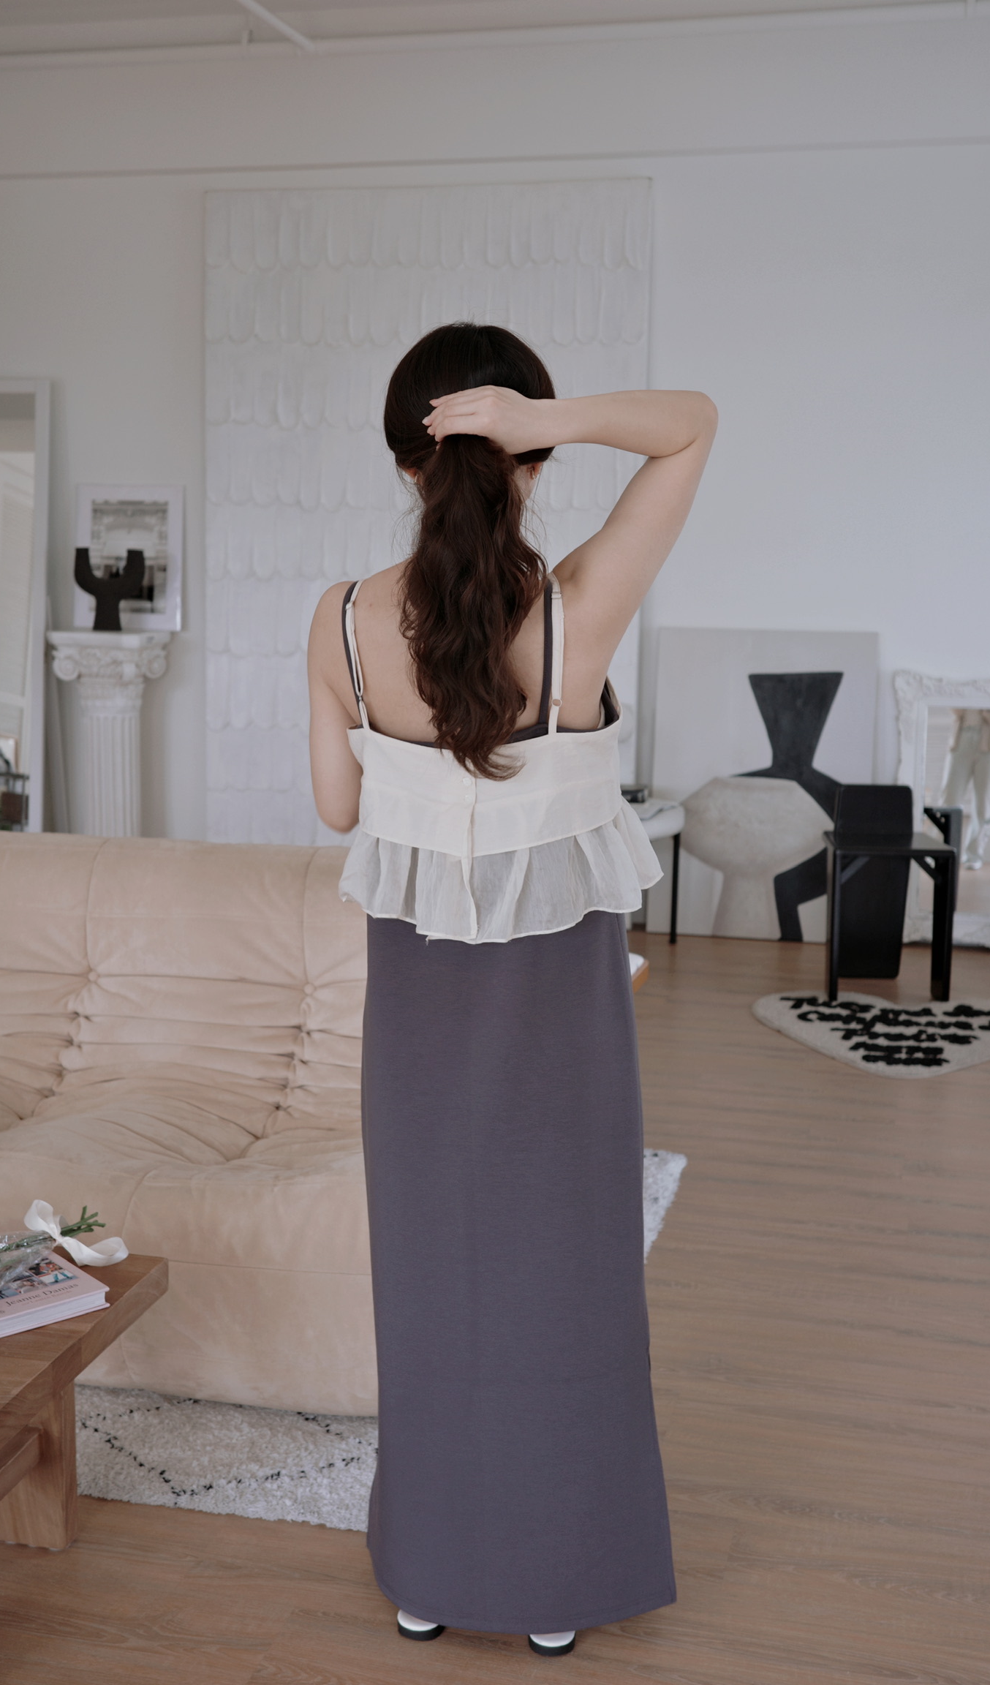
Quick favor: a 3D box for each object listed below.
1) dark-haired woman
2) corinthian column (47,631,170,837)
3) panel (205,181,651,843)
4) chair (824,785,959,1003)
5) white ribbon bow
[{"bbox_3d":[0.018,0.175,2.321,0.499,1.583,0.430,2,9,8],"label":"dark-haired woman"},{"bbox_3d":[-1.412,-0.258,6.902,0.326,1.013,0.326,3,9,15],"label":"corinthian column"},{"bbox_3d":[-0.278,-1.017,6.750,1.638,2.599,0.052,3,9,15],"label":"panel"},{"bbox_3d":[1.210,0.151,5.861,0.383,0.609,0.430,1,9,-1],"label":"chair"},{"bbox_3d":[-0.603,0.562,2.688,0.152,0.087,0.068,0,9,-8],"label":"white ribbon bow"}]

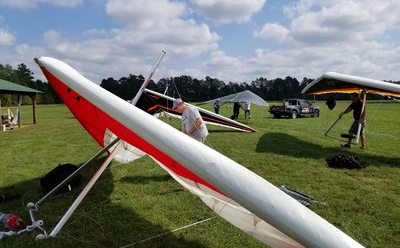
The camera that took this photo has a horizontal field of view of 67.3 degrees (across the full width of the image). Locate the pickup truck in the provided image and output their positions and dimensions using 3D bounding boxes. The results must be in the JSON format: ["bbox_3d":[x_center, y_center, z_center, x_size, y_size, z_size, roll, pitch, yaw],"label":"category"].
[{"bbox_3d":[8.536,-1.445,26.765,5.250,1.720,1.850,-4,6,-37],"label":"pickup truck"}]

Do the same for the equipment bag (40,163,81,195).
[{"bbox_3d":[-2.550,1.003,5.552,0.460,0.360,0.660,3,5,30],"label":"equipment bag"}]

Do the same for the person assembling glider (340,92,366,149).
[{"bbox_3d":[5.003,-0.056,9.779,0.700,1.770,0.540,-3,5,-30],"label":"person assembling glider"}]

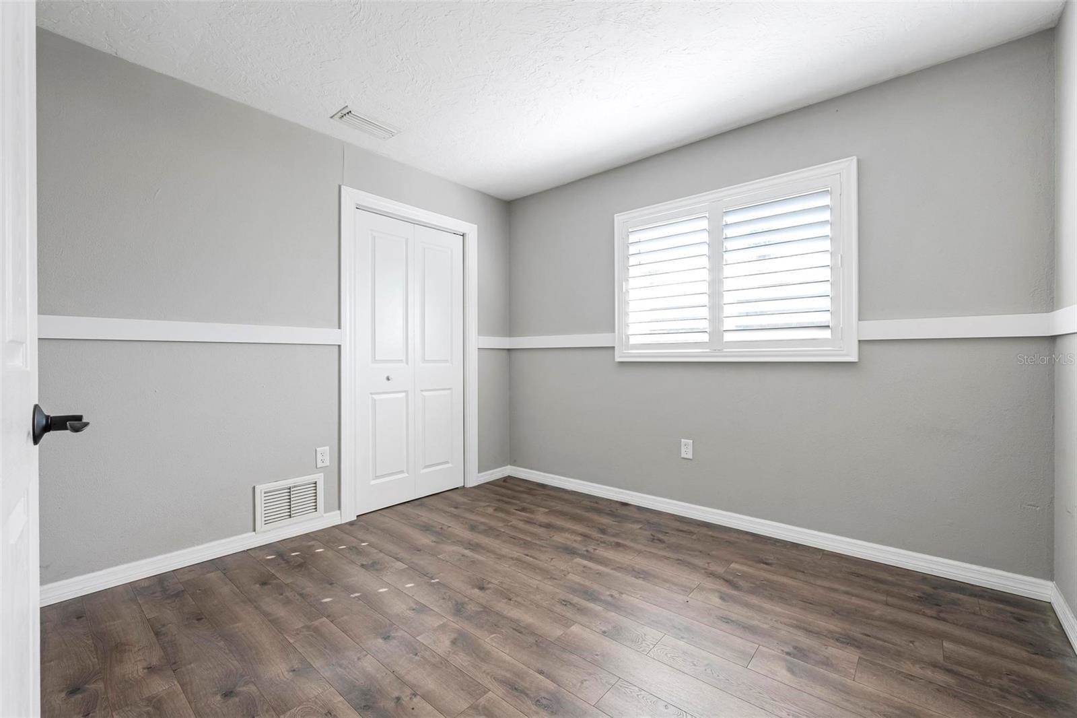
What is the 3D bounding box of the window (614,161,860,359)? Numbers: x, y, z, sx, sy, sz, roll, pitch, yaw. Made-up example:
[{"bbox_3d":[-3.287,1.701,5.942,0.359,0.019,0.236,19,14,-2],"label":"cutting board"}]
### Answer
[{"bbox_3d":[1.073,-0.501,2.710,1.397,1.027,0.070,0,0,41],"label":"window"}]

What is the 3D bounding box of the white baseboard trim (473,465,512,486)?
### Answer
[{"bbox_3d":[-0.385,0.957,3.705,0.016,0.086,0.418,0,0,41],"label":"white baseboard trim"}]

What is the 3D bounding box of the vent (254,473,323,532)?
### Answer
[{"bbox_3d":[-1.394,0.804,2.532,0.025,0.255,0.357,0,0,41],"label":"vent"}]

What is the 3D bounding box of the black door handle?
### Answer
[{"bbox_3d":[-0.776,0.107,0.733,0.066,0.066,0.138,0,0,-45],"label":"black door handle"}]

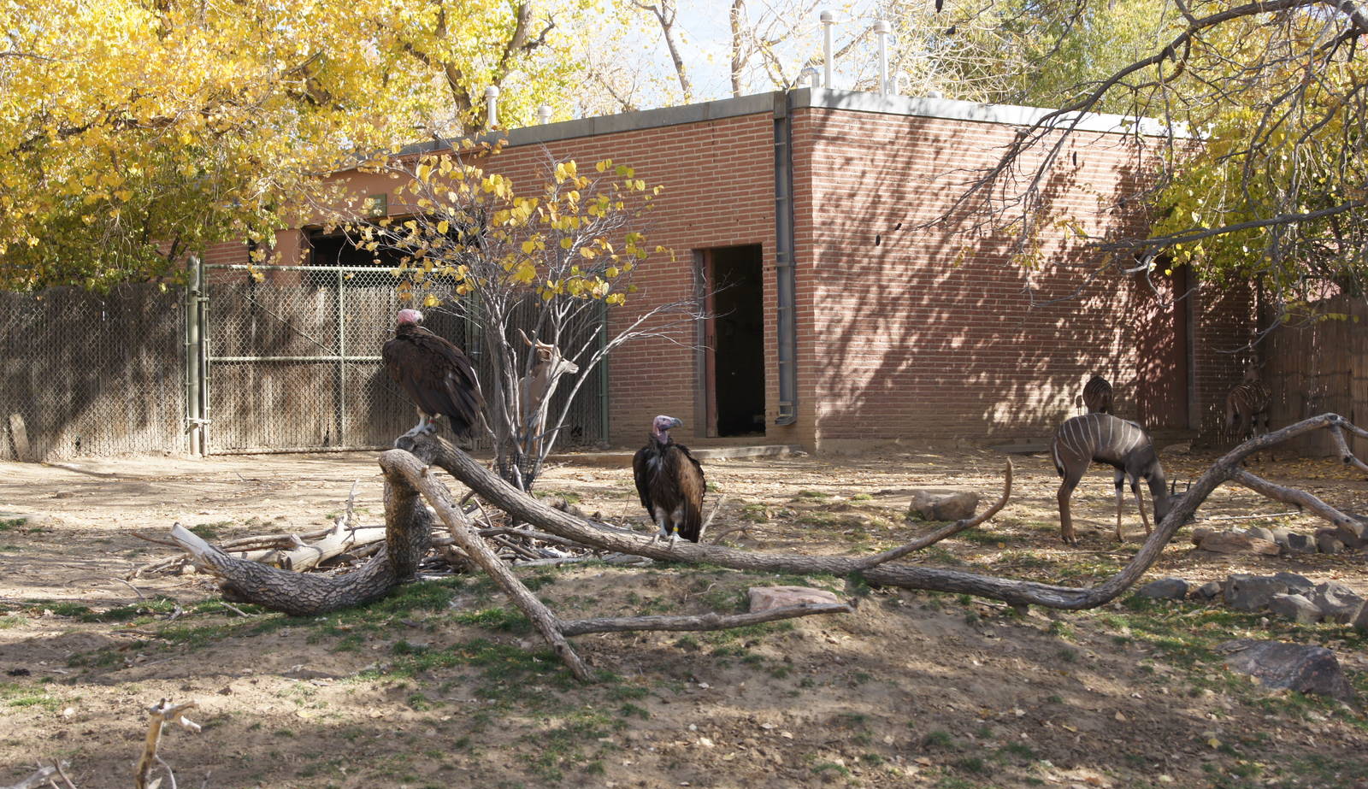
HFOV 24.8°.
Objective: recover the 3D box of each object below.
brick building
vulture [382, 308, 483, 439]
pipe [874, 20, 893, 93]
[{"bbox_3d":[0.268,-1.215,41.615,7.850,4.001,12.300,0,-2,-42],"label":"brick building"},{"bbox_3d":[-1.653,-0.137,20.500,0.620,0.850,0.420,-1,-1,27],"label":"vulture"},{"bbox_3d":[2.349,-3.887,36.589,0.210,1.000,0.210,-1,-1,0],"label":"pipe"}]

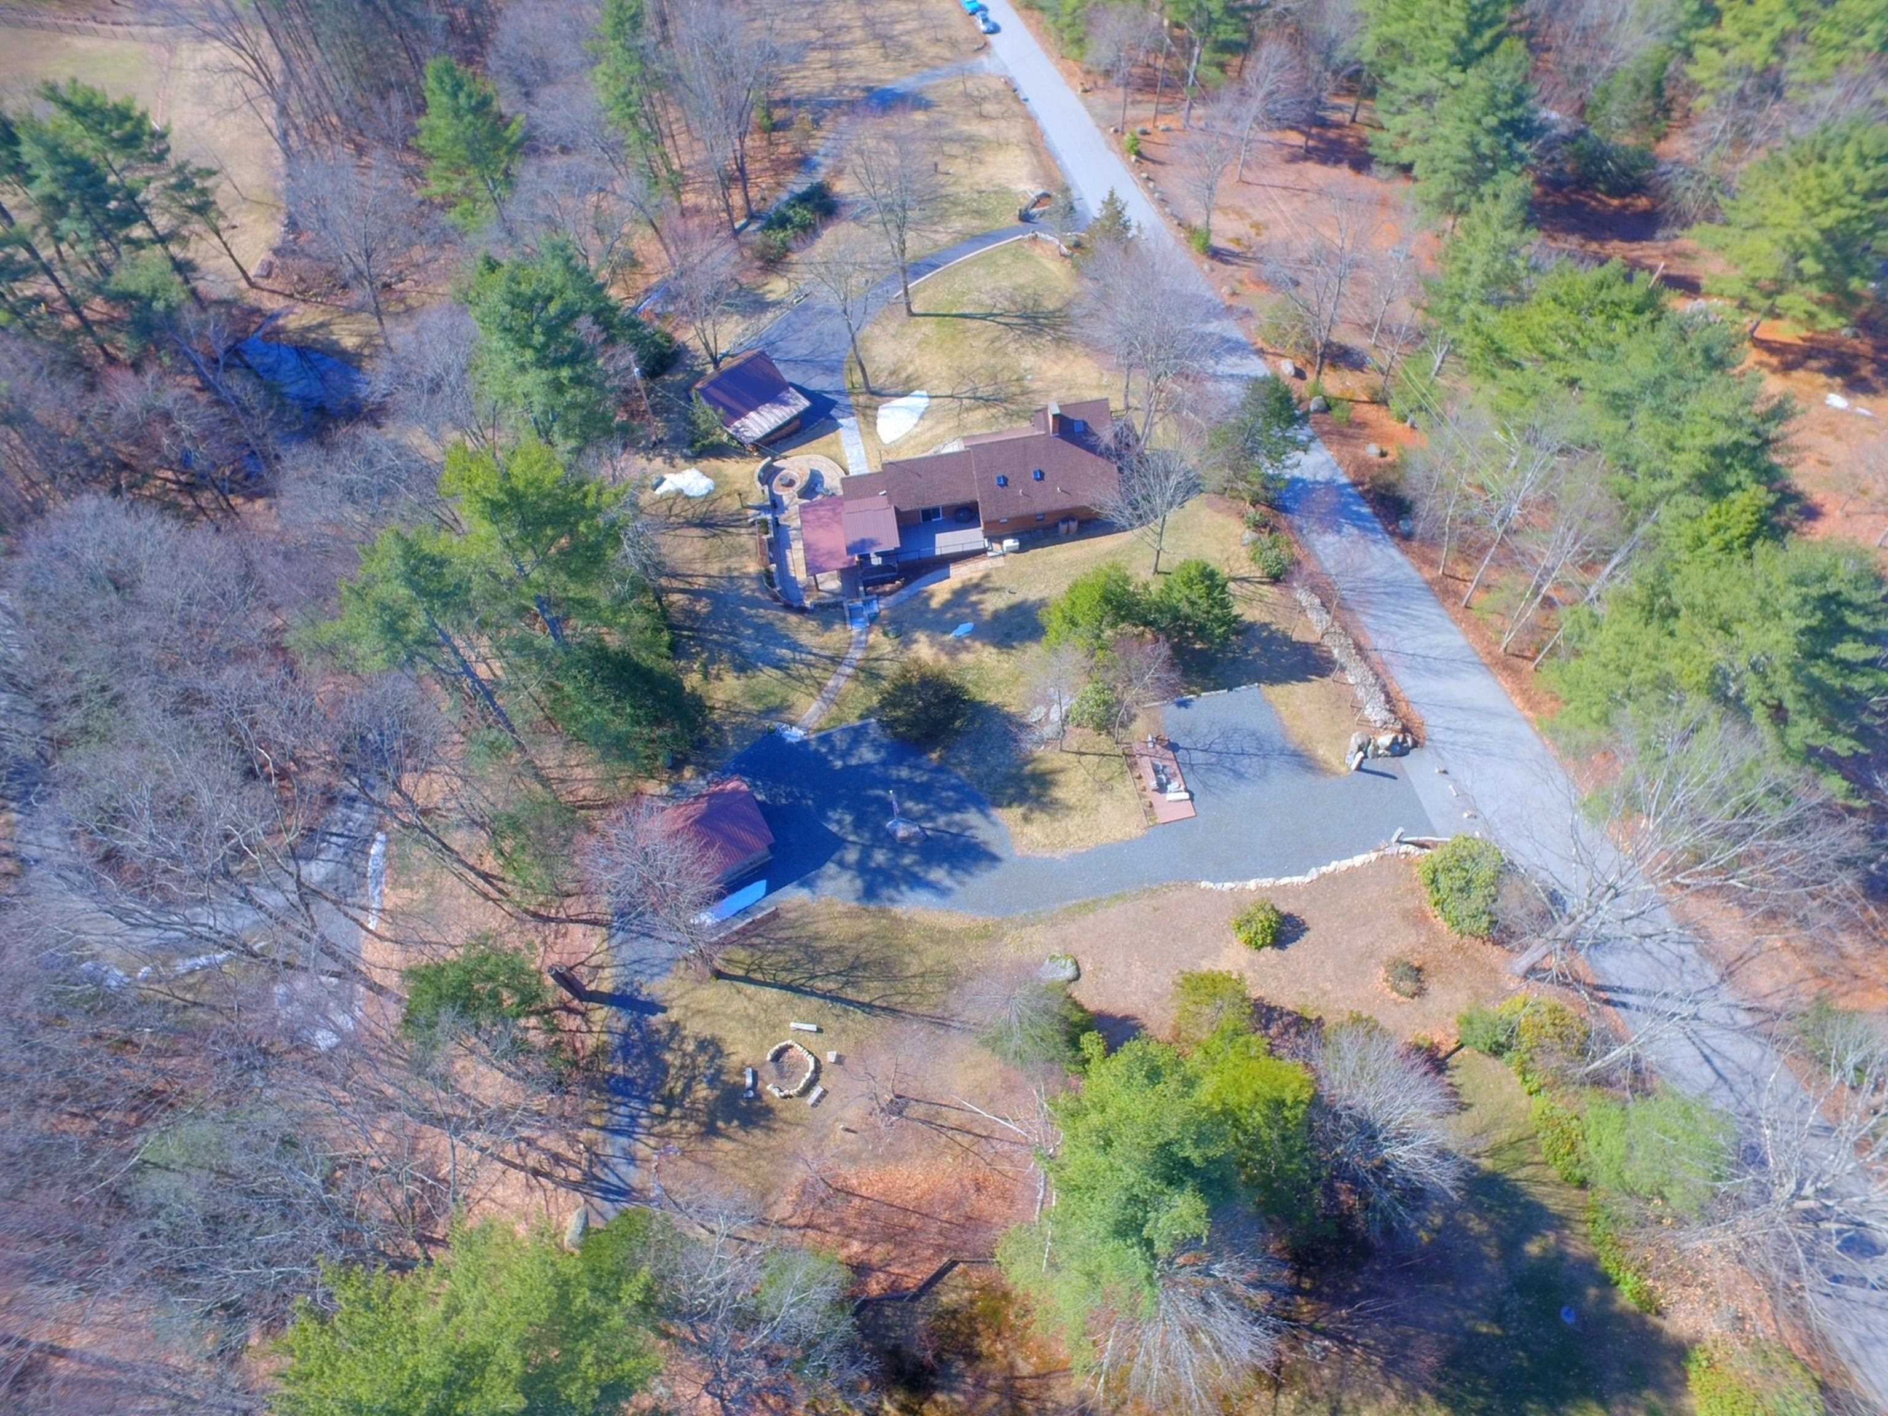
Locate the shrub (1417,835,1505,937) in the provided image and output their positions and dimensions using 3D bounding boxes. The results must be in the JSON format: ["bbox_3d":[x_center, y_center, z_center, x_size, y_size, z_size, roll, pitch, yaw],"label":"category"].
[{"bbox_3d":[30.989,10.910,65.847,5.000,4.200,5.000,-8,56,0],"label":"shrub"}]

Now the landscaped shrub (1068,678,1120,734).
[{"bbox_3d":[9.897,0.013,71.365,3.400,3.600,3.400,-6,55,0],"label":"landscaped shrub"}]

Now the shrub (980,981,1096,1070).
[{"bbox_3d":[5.046,17.034,59.337,6.000,4.600,6.000,-6,55,0],"label":"shrub"}]

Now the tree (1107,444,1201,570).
[{"bbox_3d":[14.890,-13.108,75.396,6.800,11.300,6.800,-6,55,0],"label":"tree"}]

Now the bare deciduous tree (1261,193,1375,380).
[{"bbox_3d":[31.000,-34.500,91.400,8.700,16.300,8.700,-5,53,0],"label":"bare deciduous tree"}]

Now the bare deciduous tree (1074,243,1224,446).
[{"bbox_3d":[15.488,-26.009,80.792,9.800,17.000,9.800,-6,55,0],"label":"bare deciduous tree"}]

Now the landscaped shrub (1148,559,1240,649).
[{"bbox_3d":[17.300,-7.300,75.200,6.100,5.800,6.100,-5,53,0],"label":"landscaped shrub"}]

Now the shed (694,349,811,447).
[{"bbox_3d":[-16.808,-26.612,94.786,6.900,4.800,8.730,-39,62,-19],"label":"shed"}]

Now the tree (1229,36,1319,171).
[{"bbox_3d":[31.873,-58.221,106.572,8.300,13.200,8.300,-8,56,0],"label":"tree"}]

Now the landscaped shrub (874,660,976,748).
[{"bbox_3d":[-1.350,-0.350,71.500,6.400,4.400,6.400,-5,53,0],"label":"landscaped shrub"}]

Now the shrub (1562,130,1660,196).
[{"bbox_3d":[63.822,-52.282,104.853,8.000,4.800,8.000,-8,56,0],"label":"shrub"}]

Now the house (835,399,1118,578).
[{"bbox_3d":[3.008,-18.525,86.909,22.400,6.000,13.000,-8,56,0],"label":"house"}]

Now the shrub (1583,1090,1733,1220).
[{"bbox_3d":[37.249,23.214,57.067,6.700,4.200,6.700,-8,56,0],"label":"shrub"}]

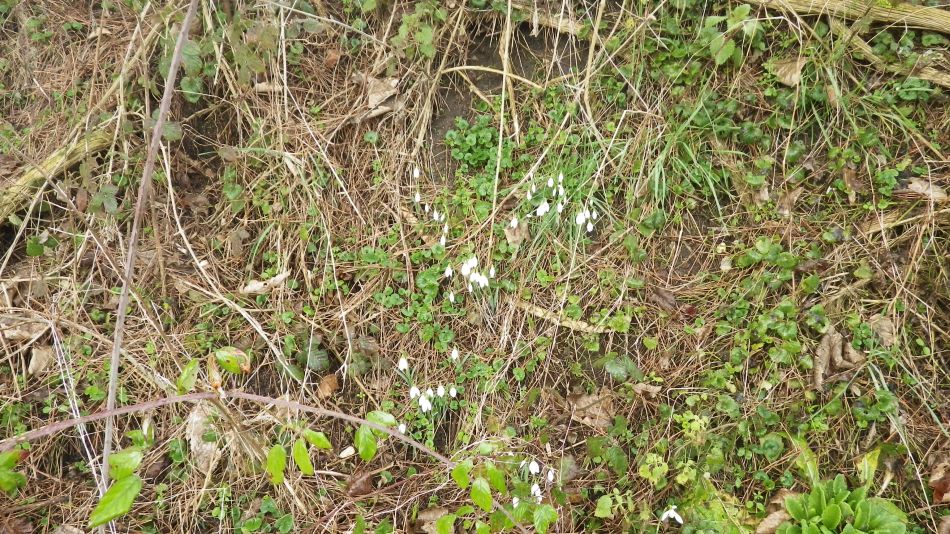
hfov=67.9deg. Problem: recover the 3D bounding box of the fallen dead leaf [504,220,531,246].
[{"bbox_3d":[0.085,-0.070,1.404,0.050,0.020,0.058,0,65,0],"label":"fallen dead leaf"}]

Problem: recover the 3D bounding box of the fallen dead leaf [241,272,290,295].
[{"bbox_3d":[-0.387,0.029,1.304,0.095,0.020,0.030,-22,64,-11],"label":"fallen dead leaf"}]

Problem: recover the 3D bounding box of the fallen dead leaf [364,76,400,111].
[{"bbox_3d":[-0.207,-0.389,1.553,0.073,0.025,0.084,0,65,0],"label":"fallen dead leaf"}]

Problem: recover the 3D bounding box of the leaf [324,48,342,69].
[{"bbox_3d":[-0.314,-0.463,1.565,0.036,0.015,0.050,2,62,1],"label":"leaf"}]

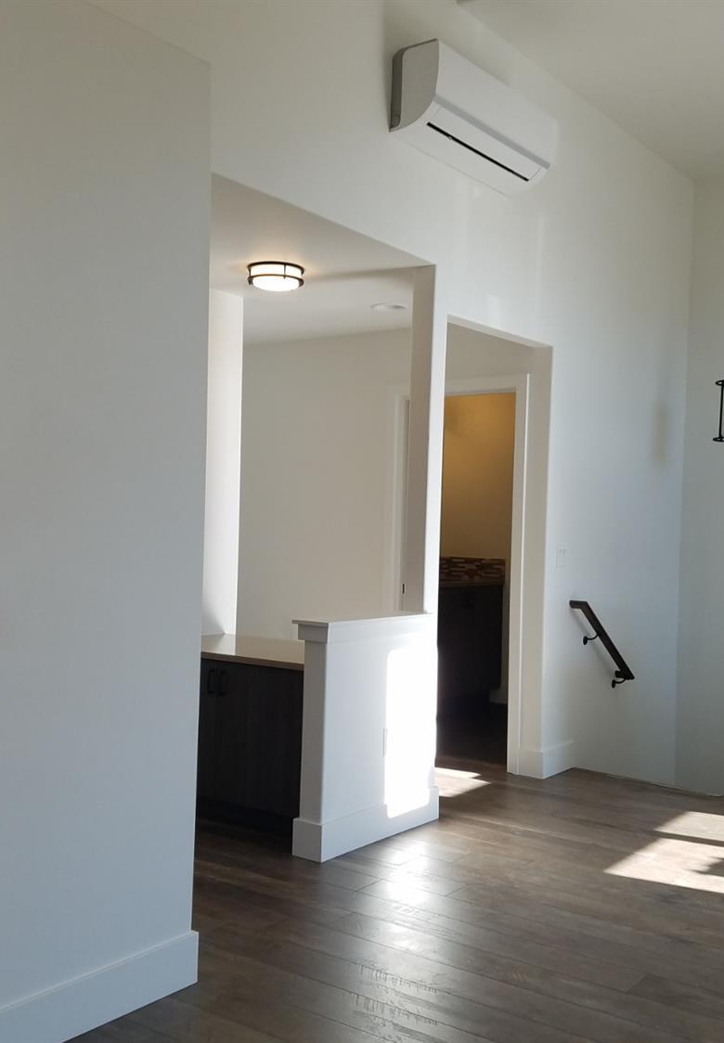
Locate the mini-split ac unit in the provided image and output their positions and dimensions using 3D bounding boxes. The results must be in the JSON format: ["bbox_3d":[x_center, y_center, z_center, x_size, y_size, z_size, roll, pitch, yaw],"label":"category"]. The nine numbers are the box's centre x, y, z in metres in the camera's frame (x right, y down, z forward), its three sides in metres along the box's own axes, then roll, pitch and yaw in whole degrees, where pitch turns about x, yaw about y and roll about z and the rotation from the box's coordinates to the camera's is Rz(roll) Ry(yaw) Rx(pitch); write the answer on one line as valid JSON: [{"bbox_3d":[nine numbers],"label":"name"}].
[{"bbox_3d":[0.513,-1.735,4.572,0.235,0.328,1.001,1,0,37],"label":"mini-split ac unit"}]

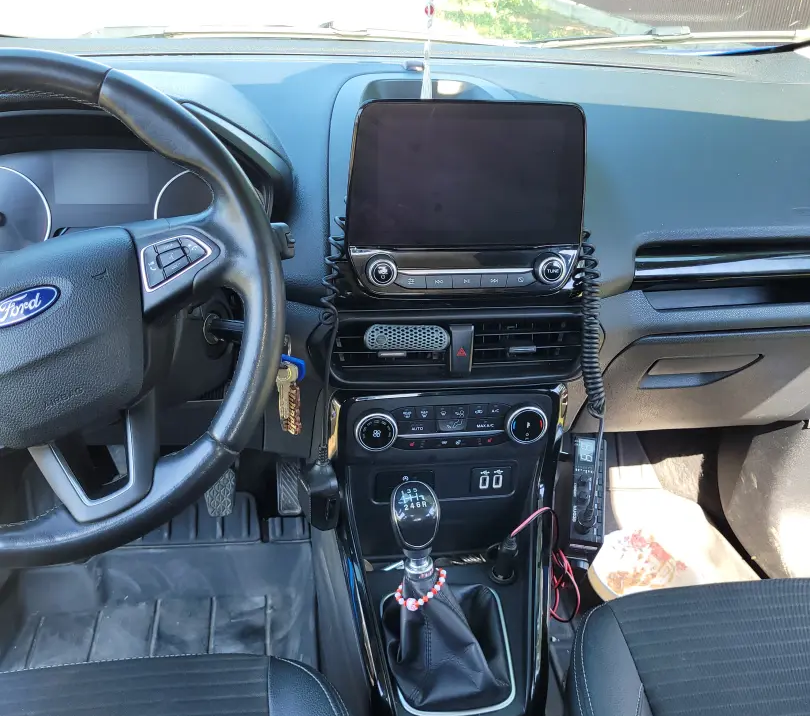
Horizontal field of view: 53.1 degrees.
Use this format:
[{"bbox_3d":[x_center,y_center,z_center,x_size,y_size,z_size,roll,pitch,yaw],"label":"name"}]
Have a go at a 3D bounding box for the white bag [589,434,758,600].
[{"bbox_3d":[0.419,0.258,1.301,0.250,0.150,0.280,-1,28,-7],"label":"white bag"}]

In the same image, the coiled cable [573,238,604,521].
[{"bbox_3d":[0.196,0.037,0.877,0.050,0.340,0.080,-2,28,-9],"label":"coiled cable"}]

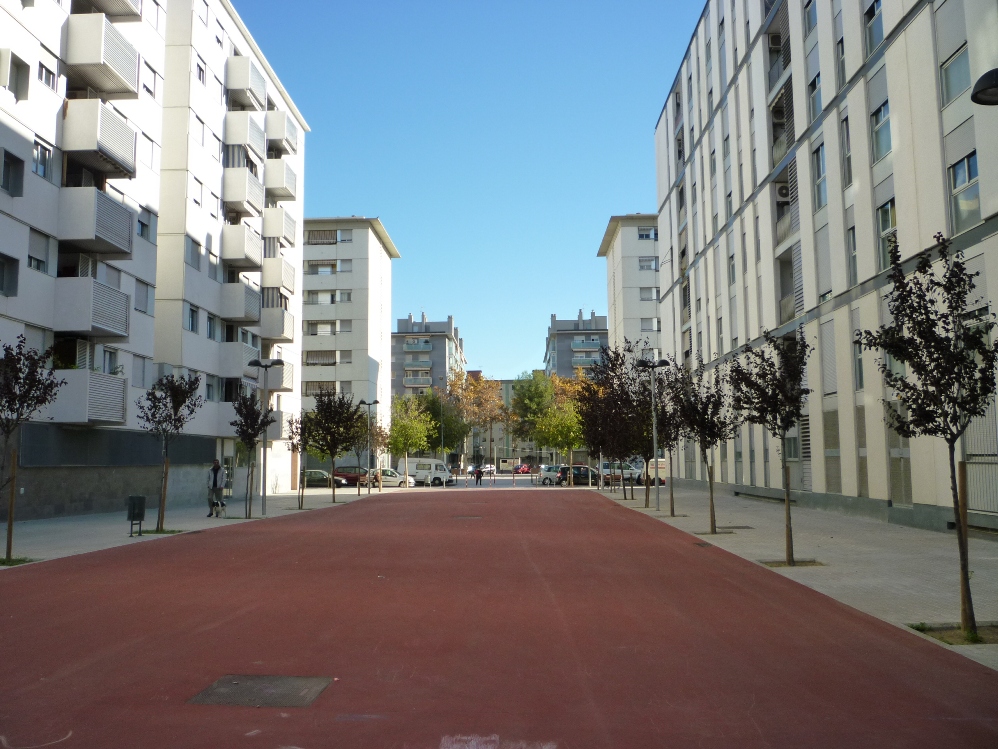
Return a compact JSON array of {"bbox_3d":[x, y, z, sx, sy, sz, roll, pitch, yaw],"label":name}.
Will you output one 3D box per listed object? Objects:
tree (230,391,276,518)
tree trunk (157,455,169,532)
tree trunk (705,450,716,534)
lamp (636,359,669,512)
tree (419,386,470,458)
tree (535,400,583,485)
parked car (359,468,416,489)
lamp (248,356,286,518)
[{"bbox_3d":[-7.431,2.407,25.260,1.348,3.864,1.400,-1,-6,1],"label":"tree"},{"bbox_3d":[-8.241,2.904,20.482,0.292,1.880,0.220,-1,-6,1],"label":"tree trunk"},{"bbox_3d":[4.733,2.628,18.685,0.250,1.854,0.220,-1,-6,2],"label":"tree trunk"},{"bbox_3d":[4.904,1.930,26.658,1.051,4.851,0.400,-1,-6,1],"label":"lamp"},{"bbox_3d":[-5.906,6.411,90.529,5.800,10.045,5.600,-1,-6,2],"label":"tree"},{"bbox_3d":[4.215,4.756,57.333,3.544,5.944,3.544,-1,-6,1],"label":"tree"},{"bbox_3d":[-7.996,7.685,61.800,3.600,1.430,1.640,-1,-6,2],"label":"parked car"},{"bbox_3d":[-7.561,2.007,27.063,1.150,5.070,0.450,-1,-6,2],"label":"lamp"}]

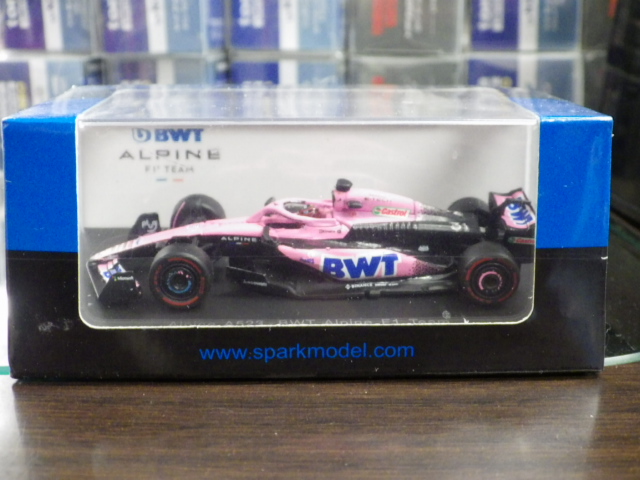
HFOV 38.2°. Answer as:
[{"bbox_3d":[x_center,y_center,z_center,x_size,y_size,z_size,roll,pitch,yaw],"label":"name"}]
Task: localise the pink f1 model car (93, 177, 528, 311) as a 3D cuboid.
[{"bbox_3d":[-0.002,-0.002,0.181,0.087,0.018,0.031,0,21,-1],"label":"pink f1 model car"}]

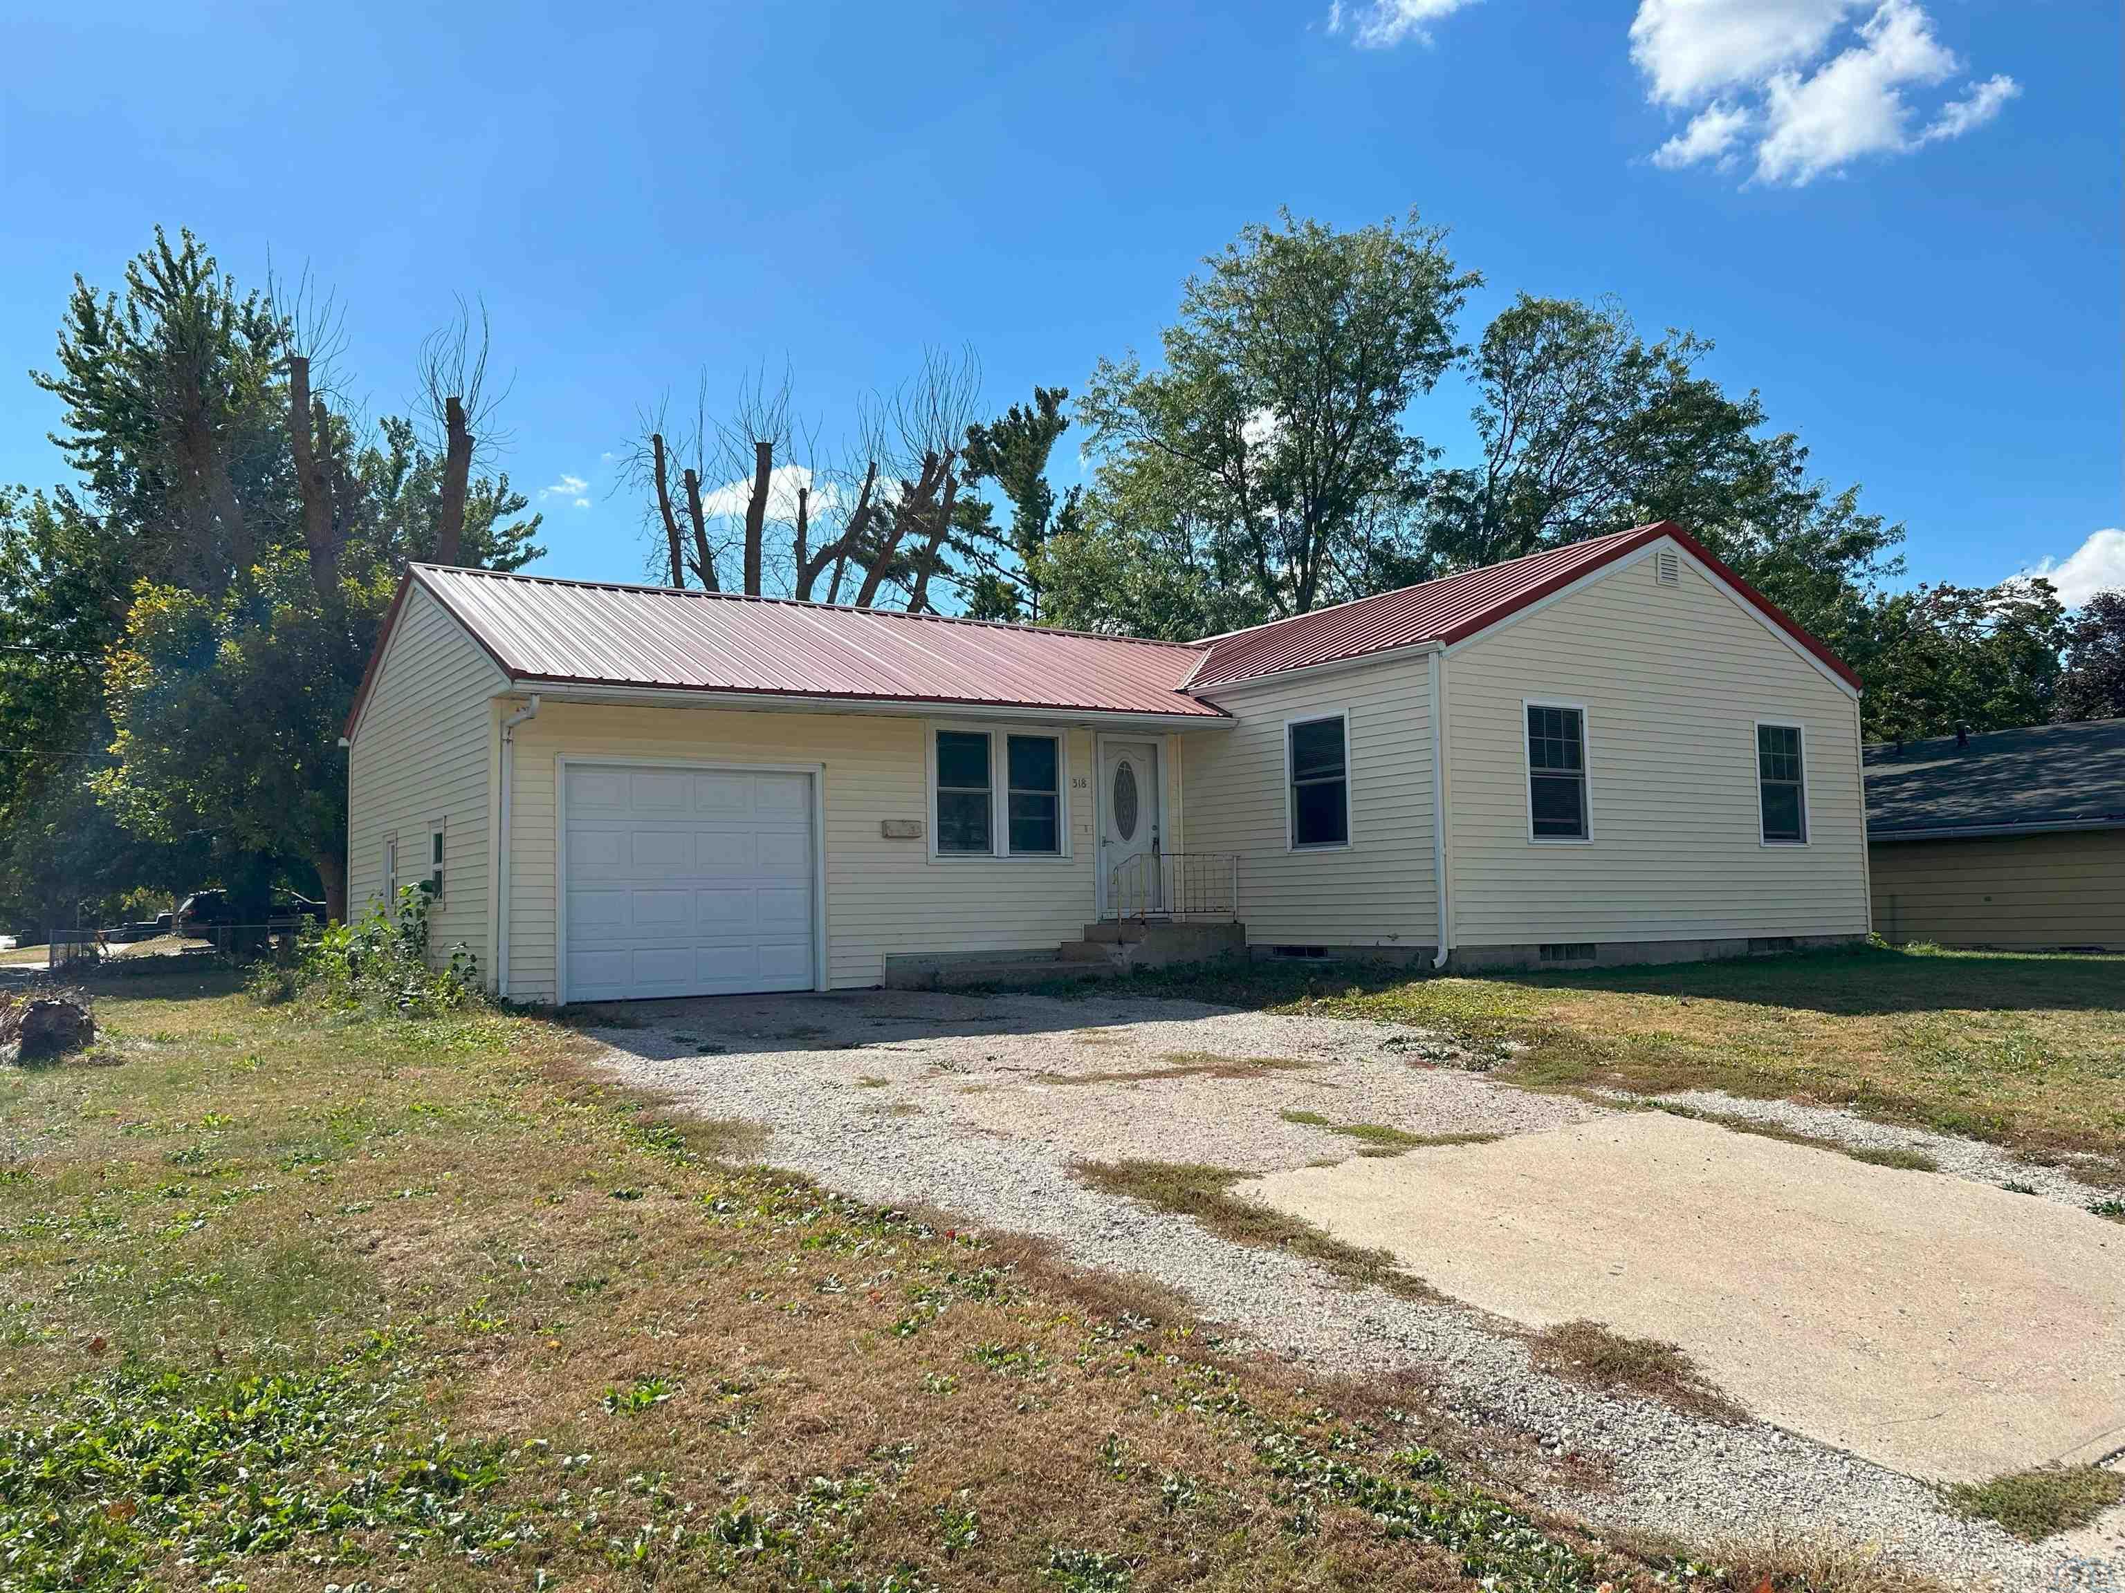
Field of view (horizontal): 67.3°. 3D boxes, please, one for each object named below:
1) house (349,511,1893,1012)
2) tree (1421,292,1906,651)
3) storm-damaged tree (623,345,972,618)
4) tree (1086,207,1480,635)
[{"bbox_3d":[0.471,-0.302,18.568,14.698,4.728,10.283,2,-5,-35],"label":"house"},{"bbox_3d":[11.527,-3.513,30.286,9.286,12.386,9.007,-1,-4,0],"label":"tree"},{"bbox_3d":[-4.560,-2.568,28.240,6.293,10.866,6.104,-1,-4,0],"label":"storm-damaged tree"},{"bbox_3d":[4.267,-4.434,31.359,7.915,14.654,7.677,-1,-4,0],"label":"tree"}]

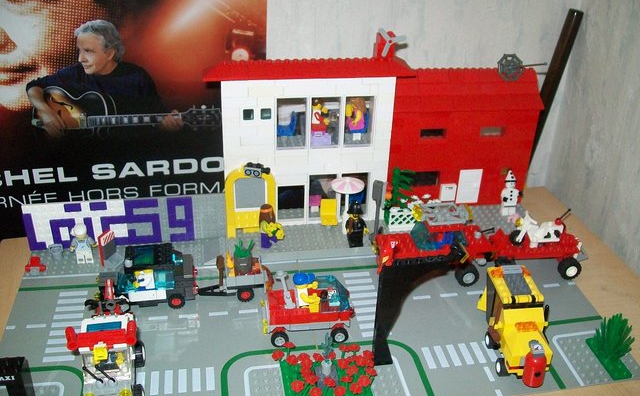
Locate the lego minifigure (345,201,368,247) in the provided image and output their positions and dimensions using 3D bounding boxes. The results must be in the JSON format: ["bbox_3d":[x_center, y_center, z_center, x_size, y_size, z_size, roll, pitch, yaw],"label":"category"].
[{"bbox_3d":[0.037,0.026,0.639,0.024,0.046,0.014,-3,30,-9],"label":"lego minifigure"}]

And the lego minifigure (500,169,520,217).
[{"bbox_3d":[0.202,-0.005,0.700,0.024,0.052,0.013,3,29,2],"label":"lego minifigure"}]

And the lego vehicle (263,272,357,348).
[{"bbox_3d":[-0.009,0.083,0.542,0.075,0.058,0.040,-2,29,-7],"label":"lego vehicle"}]

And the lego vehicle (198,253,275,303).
[{"bbox_3d":[-0.075,0.064,0.585,0.068,0.046,0.034,-5,30,-11],"label":"lego vehicle"}]

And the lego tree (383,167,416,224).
[{"bbox_3d":[0.080,-0.003,0.679,0.032,0.065,0.022,-3,30,-9],"label":"lego tree"}]

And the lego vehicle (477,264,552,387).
[{"bbox_3d":[0.156,0.101,0.524,0.041,0.052,0.096,0,29,-4],"label":"lego vehicle"}]

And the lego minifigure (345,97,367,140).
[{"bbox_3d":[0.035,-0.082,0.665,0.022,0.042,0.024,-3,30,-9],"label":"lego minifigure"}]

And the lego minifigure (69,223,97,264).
[{"bbox_3d":[-0.220,0.042,0.619,0.025,0.042,0.013,-3,30,-9],"label":"lego minifigure"}]

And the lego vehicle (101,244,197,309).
[{"bbox_3d":[-0.151,0.069,0.581,0.085,0.044,0.040,-3,30,-9],"label":"lego vehicle"}]

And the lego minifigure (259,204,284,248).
[{"bbox_3d":[-0.047,0.027,0.642,0.025,0.043,0.022,-3,30,-9],"label":"lego minifigure"}]

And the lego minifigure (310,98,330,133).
[{"bbox_3d":[-0.001,-0.081,0.643,0.020,0.032,0.021,-3,30,-9],"label":"lego minifigure"}]

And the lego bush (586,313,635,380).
[{"bbox_3d":[0.232,0.112,0.527,0.033,0.044,0.047,-3,30,-9],"label":"lego bush"}]

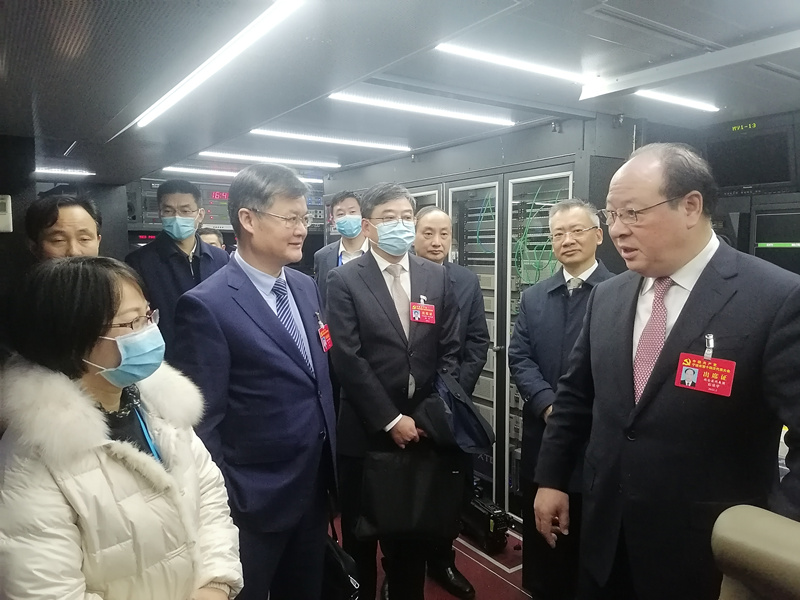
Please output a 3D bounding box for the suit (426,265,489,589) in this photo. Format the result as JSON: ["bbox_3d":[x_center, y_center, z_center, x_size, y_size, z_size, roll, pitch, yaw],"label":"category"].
[{"bbox_3d":[0.168,0.545,2.730,0.500,1.440,0.300,0,5,3],"label":"suit"}]

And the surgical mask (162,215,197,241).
[{"bbox_3d":[-0.895,-0.291,2.540,0.138,0.108,0.085,-1,7,-5],"label":"surgical mask"}]

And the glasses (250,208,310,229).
[{"bbox_3d":[-0.310,-0.208,1.600,0.140,0.045,0.143,16,14,19],"label":"glasses"}]

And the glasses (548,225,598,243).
[{"bbox_3d":[0.640,-0.232,2.235,0.135,0.045,0.142,-11,3,-41],"label":"glasses"}]

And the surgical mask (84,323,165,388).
[{"bbox_3d":[-0.494,0.101,1.120,0.110,0.105,0.130,3,6,3],"label":"surgical mask"}]

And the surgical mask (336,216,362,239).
[{"bbox_3d":[-0.235,-0.337,2.880,0.135,0.108,0.085,1,5,15],"label":"surgical mask"}]

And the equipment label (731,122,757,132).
[{"bbox_3d":[1.654,-0.829,3.000,0.012,0.030,0.118,-3,5,-34],"label":"equipment label"}]

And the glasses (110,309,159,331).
[{"bbox_3d":[-0.508,0.043,1.115,0.135,0.043,0.136,-1,9,0],"label":"glasses"}]

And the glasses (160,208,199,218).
[{"bbox_3d":[-0.900,-0.349,2.575,0.140,0.043,0.135,-1,9,-3],"label":"glasses"}]

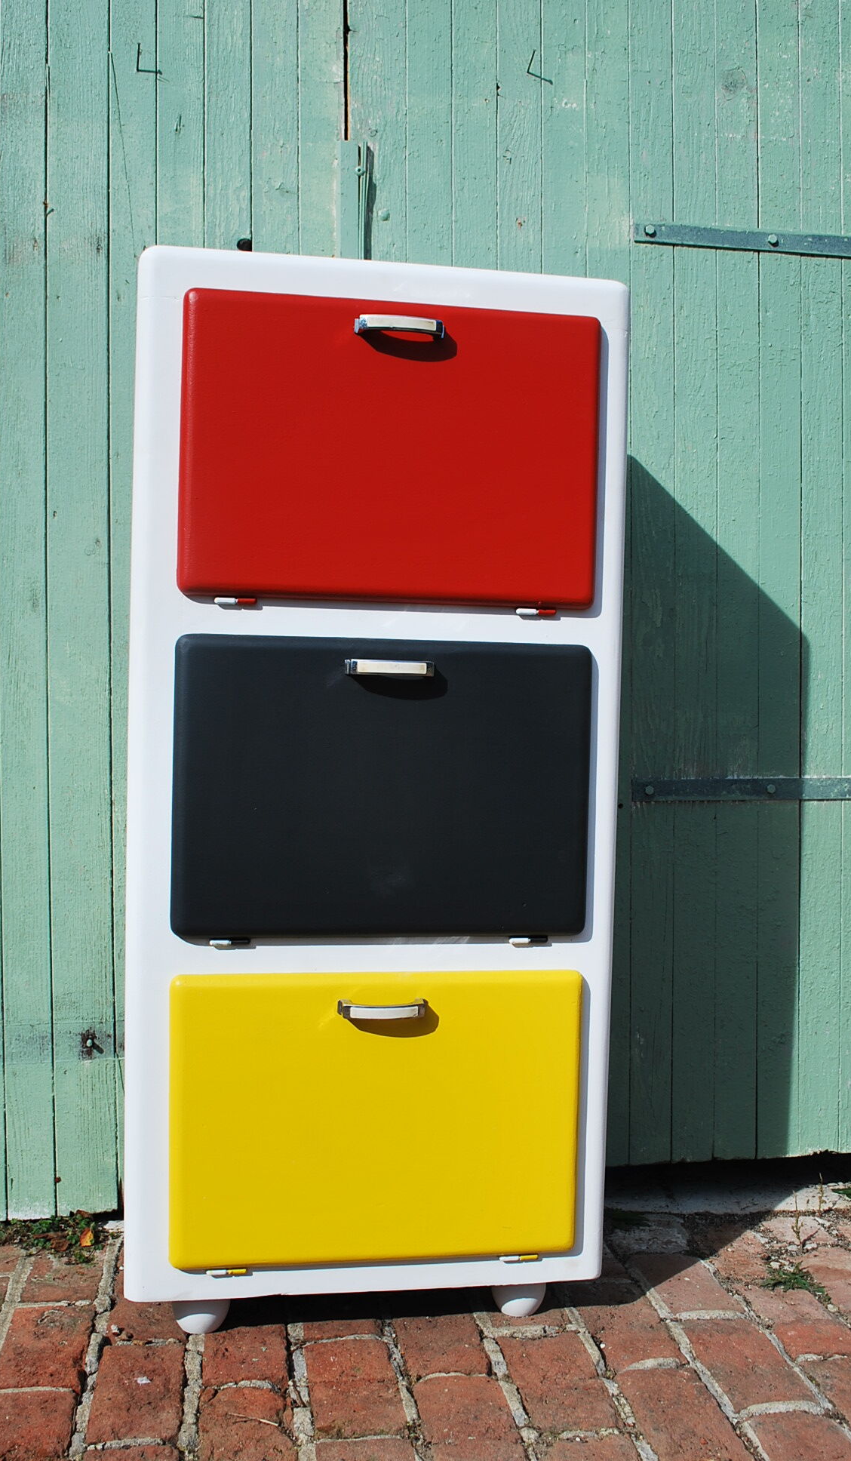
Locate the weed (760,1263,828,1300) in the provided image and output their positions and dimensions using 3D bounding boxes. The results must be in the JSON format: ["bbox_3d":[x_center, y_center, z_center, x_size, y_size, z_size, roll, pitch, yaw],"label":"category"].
[{"bbox_3d":[0.507,0.749,1.837,0.080,0.030,0.070,1,1,-9],"label":"weed"}]

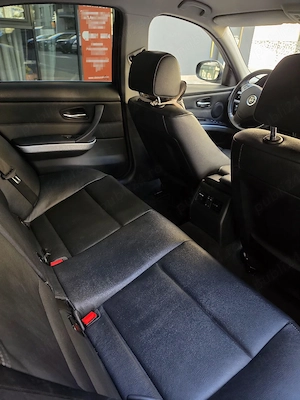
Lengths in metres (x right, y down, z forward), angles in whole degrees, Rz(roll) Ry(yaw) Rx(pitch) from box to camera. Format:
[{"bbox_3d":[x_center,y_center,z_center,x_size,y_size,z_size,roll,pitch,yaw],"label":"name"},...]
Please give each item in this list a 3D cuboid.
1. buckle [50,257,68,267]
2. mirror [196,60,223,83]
[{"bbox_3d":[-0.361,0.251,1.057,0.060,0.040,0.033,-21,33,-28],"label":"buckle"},{"bbox_3d":[0.460,-0.993,2.055,0.120,0.155,0.220,-18,32,-39],"label":"mirror"}]

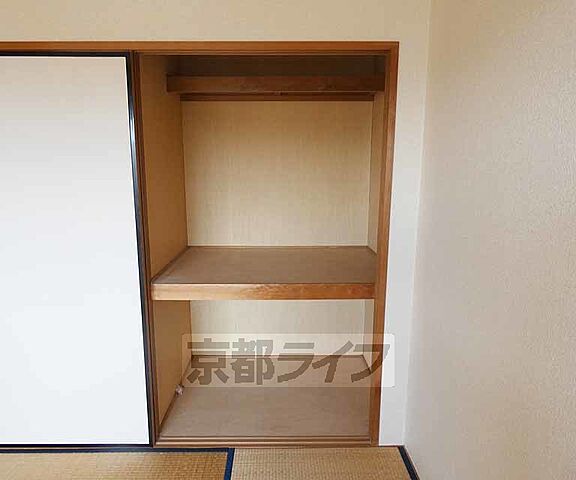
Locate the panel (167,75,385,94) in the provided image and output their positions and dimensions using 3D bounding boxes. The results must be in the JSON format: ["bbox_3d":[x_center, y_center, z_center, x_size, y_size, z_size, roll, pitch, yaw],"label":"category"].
[{"bbox_3d":[-0.064,-0.887,1.988,1.228,0.085,0.050,0,11,0],"label":"panel"}]

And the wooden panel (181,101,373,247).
[{"bbox_3d":[-0.065,-0.419,2.312,1.228,0.951,0.035,0,11,0],"label":"wooden panel"}]

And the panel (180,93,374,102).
[{"bbox_3d":[-0.066,-0.902,2.194,1.228,0.043,0.030,0,11,0],"label":"panel"}]

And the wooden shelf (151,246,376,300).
[{"bbox_3d":[-0.046,0.163,1.993,1.178,0.076,0.814,0,11,0],"label":"wooden shelf"}]

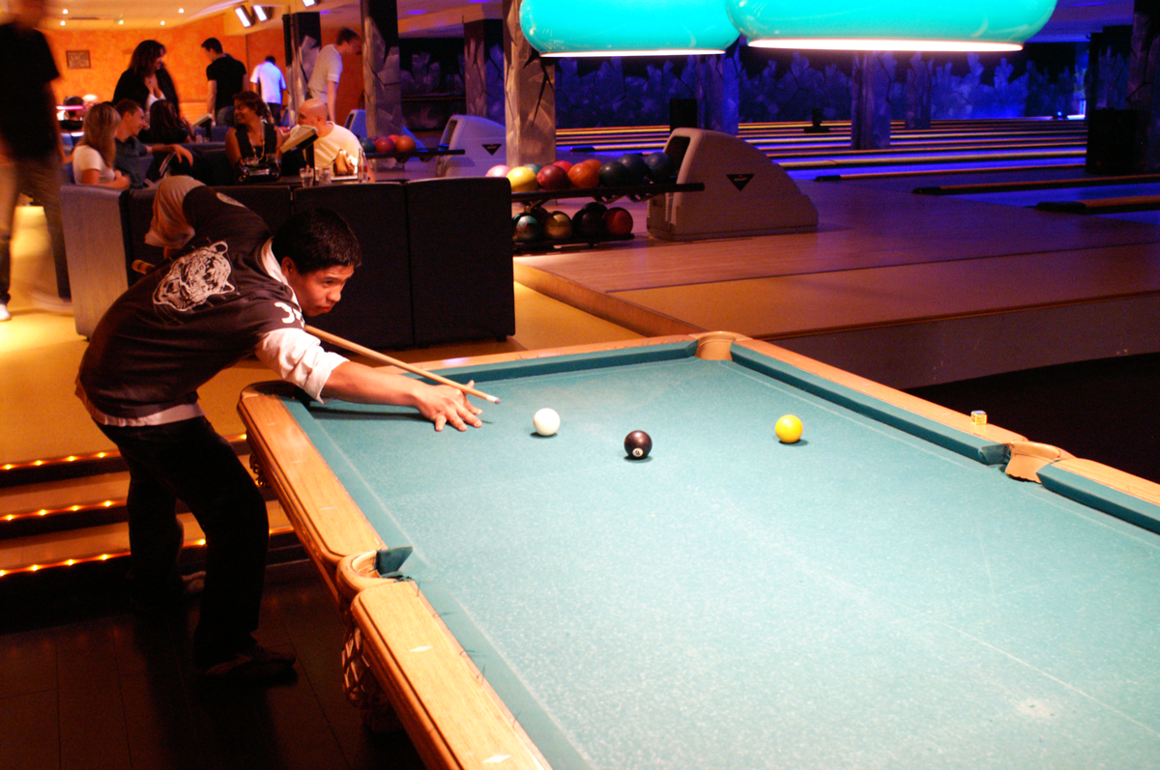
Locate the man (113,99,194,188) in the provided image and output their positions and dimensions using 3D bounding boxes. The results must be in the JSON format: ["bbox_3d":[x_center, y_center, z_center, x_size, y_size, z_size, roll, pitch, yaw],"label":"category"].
[{"bbox_3d":[-2.882,-1.393,8.039,0.750,1.160,0.580,-4,15,-14],"label":"man"}]

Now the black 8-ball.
[{"bbox_3d":[0.118,0.121,2.357,0.057,0.057,0.057,-1,15,0],"label":"black 8-ball"}]

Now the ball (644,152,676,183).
[{"bbox_3d":[0.557,-1.531,8.170,0.216,0.216,0.216,-1,15,0],"label":"ball"}]

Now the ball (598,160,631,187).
[{"bbox_3d":[0.240,-1.431,7.980,0.216,0.216,0.216,0,15,0],"label":"ball"}]

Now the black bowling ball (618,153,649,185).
[{"bbox_3d":[0.364,-1.503,8.100,0.216,0.216,0.216,-1,15,0],"label":"black bowling ball"}]

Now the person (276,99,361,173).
[{"bbox_3d":[-1.672,-1.284,7.583,0.600,1.136,0.750,0,15,3],"label":"person"}]

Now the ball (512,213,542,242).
[{"bbox_3d":[-0.363,-1.074,7.880,0.216,0.216,0.216,-1,15,0],"label":"ball"}]

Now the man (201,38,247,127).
[{"bbox_3d":[-3.894,-2.909,12.700,0.520,1.750,0.380,-6,16,-21],"label":"man"}]

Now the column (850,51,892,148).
[{"bbox_3d":[4.679,-4.898,18.600,0.400,2.250,0.450,-7,16,-23],"label":"column"}]

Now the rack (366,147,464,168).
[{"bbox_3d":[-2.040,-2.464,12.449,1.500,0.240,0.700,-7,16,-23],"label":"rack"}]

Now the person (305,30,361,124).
[{"bbox_3d":[-2.718,-3.052,12.800,0.620,1.730,0.500,-4,15,-12],"label":"person"}]

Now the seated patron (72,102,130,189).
[{"bbox_3d":[-2.843,-1.249,7.528,0.750,1.140,0.500,-7,16,-23],"label":"seated patron"}]

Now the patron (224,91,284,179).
[{"bbox_3d":[-2.102,-1.321,7.637,0.500,1.192,0.750,-7,16,-21],"label":"patron"}]

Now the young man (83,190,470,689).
[{"bbox_3d":[-0.773,0.124,2.987,1.330,1.270,0.580,8,17,29],"label":"young man"}]

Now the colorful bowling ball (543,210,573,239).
[{"bbox_3d":[-0.151,-1.092,7.950,0.216,0.216,0.216,-1,15,0],"label":"colorful bowling ball"}]

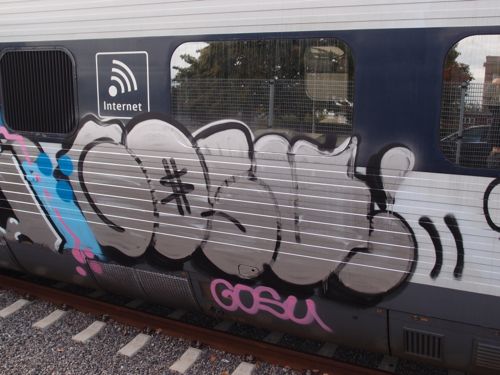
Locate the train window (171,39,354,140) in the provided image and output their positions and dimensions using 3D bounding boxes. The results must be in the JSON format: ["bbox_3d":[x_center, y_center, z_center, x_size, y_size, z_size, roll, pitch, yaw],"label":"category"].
[{"bbox_3d":[0.042,-0.627,3.363,1.371,0.737,0.050,6,14,24],"label":"train window"}]

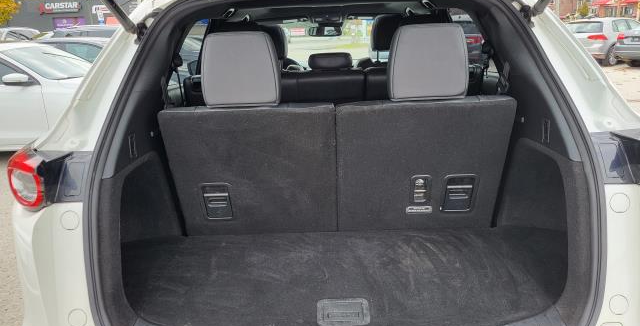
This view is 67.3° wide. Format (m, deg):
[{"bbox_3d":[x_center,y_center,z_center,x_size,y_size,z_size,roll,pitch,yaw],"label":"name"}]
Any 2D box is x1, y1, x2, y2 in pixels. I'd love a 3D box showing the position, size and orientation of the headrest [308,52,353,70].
[{"bbox_3d":[0.048,-0.464,2.195,0.210,0.095,0.100,-2,15,1],"label":"headrest"}]

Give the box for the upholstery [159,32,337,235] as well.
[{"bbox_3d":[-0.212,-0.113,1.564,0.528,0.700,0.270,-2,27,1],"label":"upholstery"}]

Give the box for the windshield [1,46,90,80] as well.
[{"bbox_3d":[-3.682,-1.405,6.648,0.750,0.420,1.380,-3,15,-2],"label":"windshield"}]

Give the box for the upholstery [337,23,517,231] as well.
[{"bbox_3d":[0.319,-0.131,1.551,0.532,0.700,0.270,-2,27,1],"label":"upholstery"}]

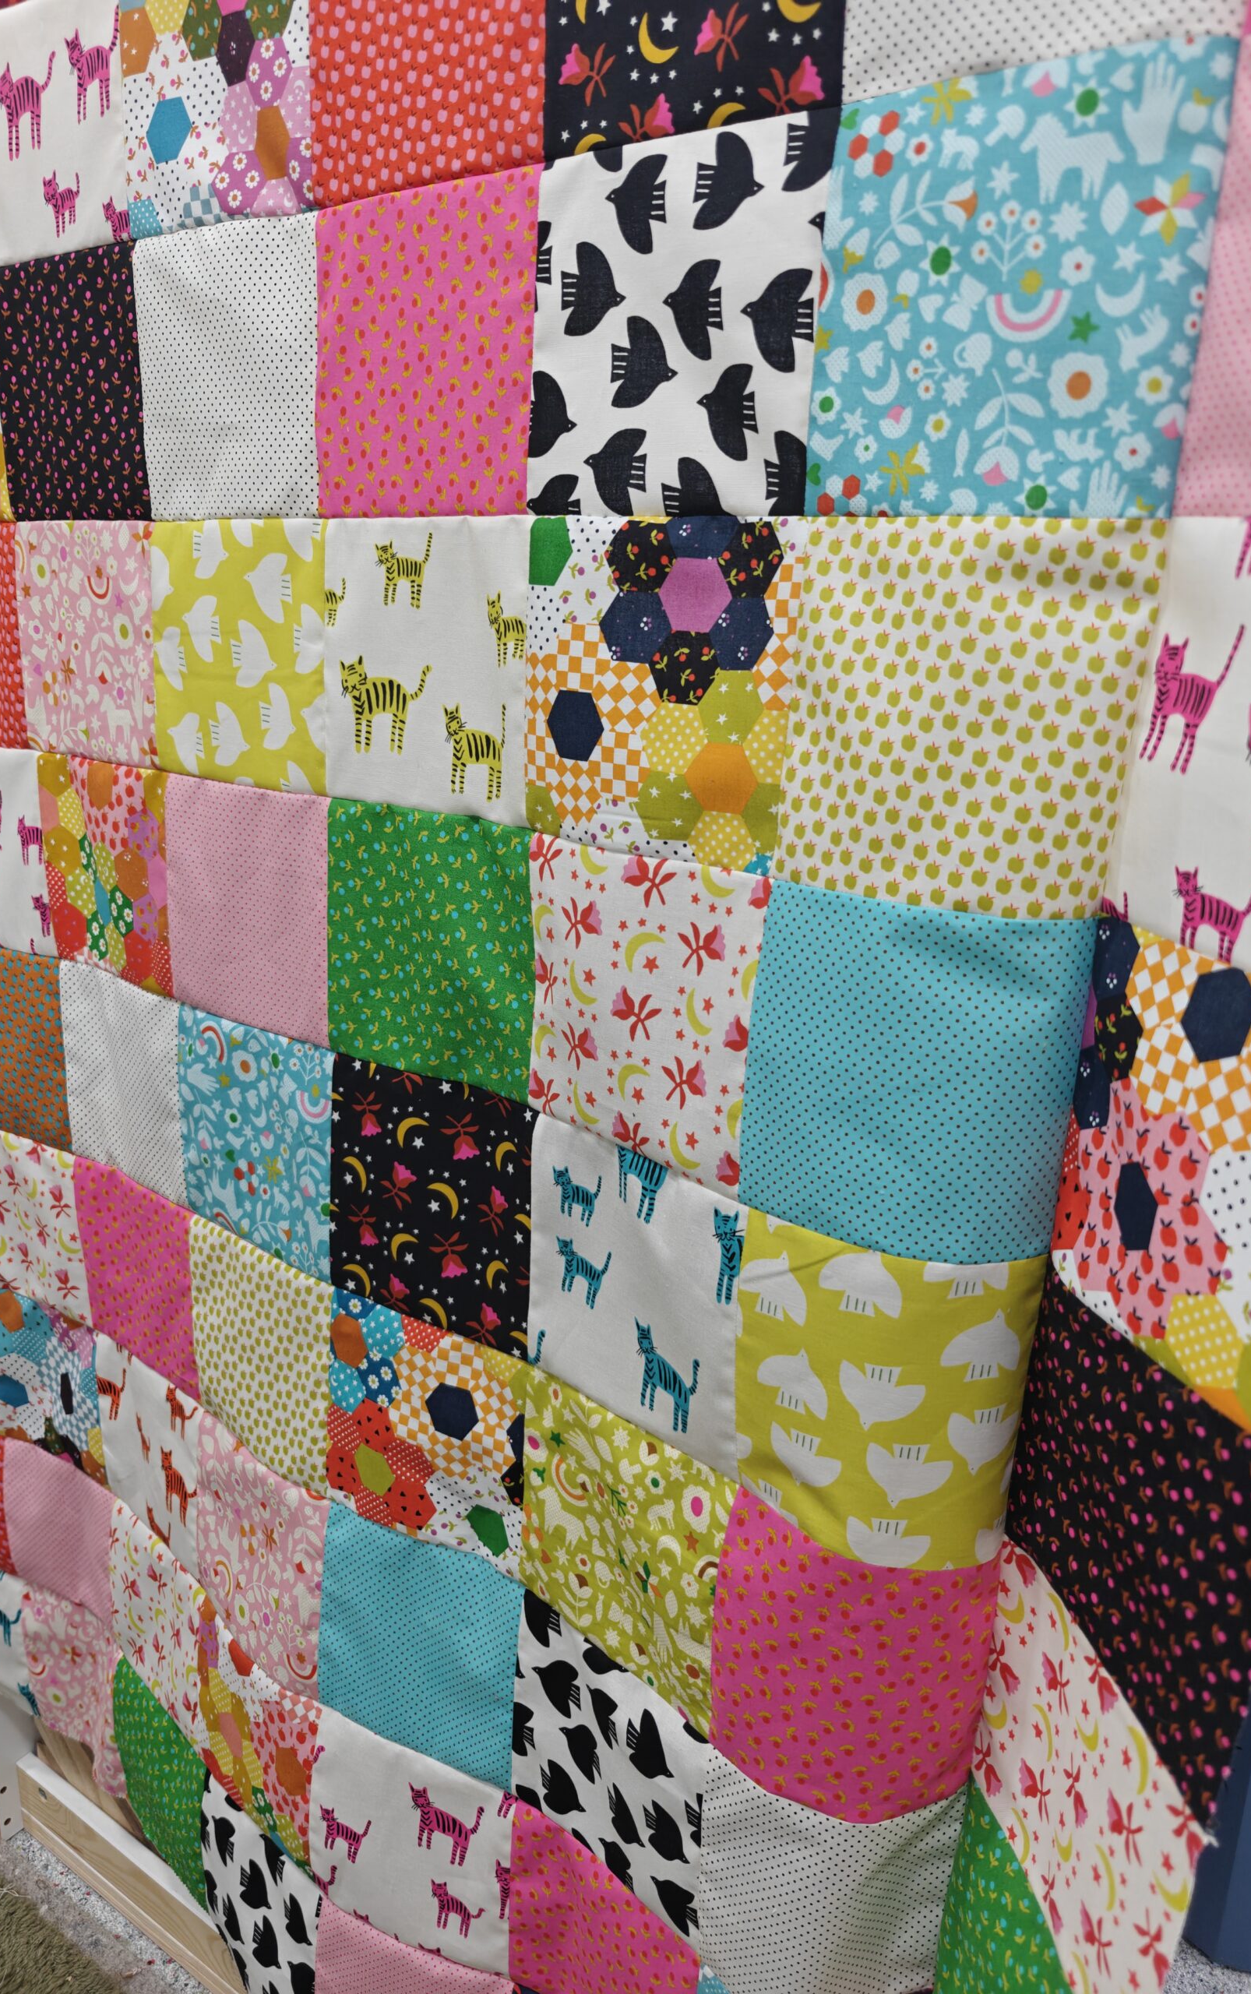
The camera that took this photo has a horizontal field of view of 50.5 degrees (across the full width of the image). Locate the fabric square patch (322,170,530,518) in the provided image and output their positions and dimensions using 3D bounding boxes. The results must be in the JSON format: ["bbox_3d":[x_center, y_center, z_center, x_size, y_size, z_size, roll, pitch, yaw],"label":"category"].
[{"bbox_3d":[-0.077,-0.240,0.497,0.113,0.114,0.010,13,18,34],"label":"fabric square patch"}]

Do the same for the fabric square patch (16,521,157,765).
[{"bbox_3d":[-0.267,-0.176,0.657,0.114,0.114,0.010,13,18,34],"label":"fabric square patch"}]

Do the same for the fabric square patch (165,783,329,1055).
[{"bbox_3d":[-0.183,-0.043,0.641,0.117,0.118,0.010,13,18,33],"label":"fabric square patch"}]

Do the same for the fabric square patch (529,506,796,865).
[{"bbox_3d":[0.009,-0.108,0.467,0.114,0.117,0.010,12,16,36],"label":"fabric square patch"}]

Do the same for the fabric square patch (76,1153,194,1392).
[{"bbox_3d":[-0.275,0.158,0.746,0.115,0.115,0.014,14,20,38],"label":"fabric square patch"}]

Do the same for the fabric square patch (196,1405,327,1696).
[{"bbox_3d":[-0.199,0.304,0.724,0.116,0.120,0.010,13,14,39],"label":"fabric square patch"}]

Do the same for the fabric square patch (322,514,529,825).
[{"bbox_3d":[-0.082,-0.131,0.531,0.114,0.116,0.010,12,18,35],"label":"fabric square patch"}]

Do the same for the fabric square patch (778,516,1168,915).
[{"bbox_3d":[0.097,-0.087,0.401,0.114,0.115,0.013,12,9,37],"label":"fabric square patch"}]

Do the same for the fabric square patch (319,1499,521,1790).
[{"bbox_3d":[-0.100,0.312,0.637,0.115,0.115,0.014,11,15,27],"label":"fabric square patch"}]

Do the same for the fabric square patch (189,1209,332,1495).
[{"bbox_3d":[-0.187,0.181,0.676,0.114,0.116,0.016,13,17,37],"label":"fabric square patch"}]

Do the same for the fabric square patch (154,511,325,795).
[{"bbox_3d":[-0.172,-0.152,0.589,0.113,0.117,0.010,12,18,34],"label":"fabric square patch"}]

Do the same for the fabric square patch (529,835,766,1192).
[{"bbox_3d":[0.004,0.005,0.512,0.114,0.120,0.010,14,19,38],"label":"fabric square patch"}]

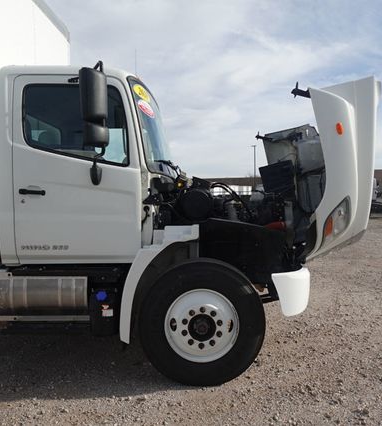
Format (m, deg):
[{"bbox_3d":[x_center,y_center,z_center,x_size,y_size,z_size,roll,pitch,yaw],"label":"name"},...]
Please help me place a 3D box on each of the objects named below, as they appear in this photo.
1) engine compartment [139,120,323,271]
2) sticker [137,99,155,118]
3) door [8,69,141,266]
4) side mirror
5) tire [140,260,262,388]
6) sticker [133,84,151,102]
[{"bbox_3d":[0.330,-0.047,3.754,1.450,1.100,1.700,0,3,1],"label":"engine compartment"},{"bbox_3d":[-0.379,-0.903,3.071,0.020,0.145,0.240,-21,-7,27],"label":"sticker"},{"bbox_3d":[-0.930,-0.364,2.953,1.060,1.550,0.200,0,3,1],"label":"door"},{"bbox_3d":[-0.701,-0.773,2.588,0.125,0.570,0.210,1,4,15],"label":"side mirror"},{"bbox_3d":[0.095,0.899,2.995,1.030,1.030,0.280,0,3,1],"label":"tire"},{"bbox_3d":[-0.418,-1.028,3.063,0.020,0.145,0.240,-25,-9,27],"label":"sticker"}]

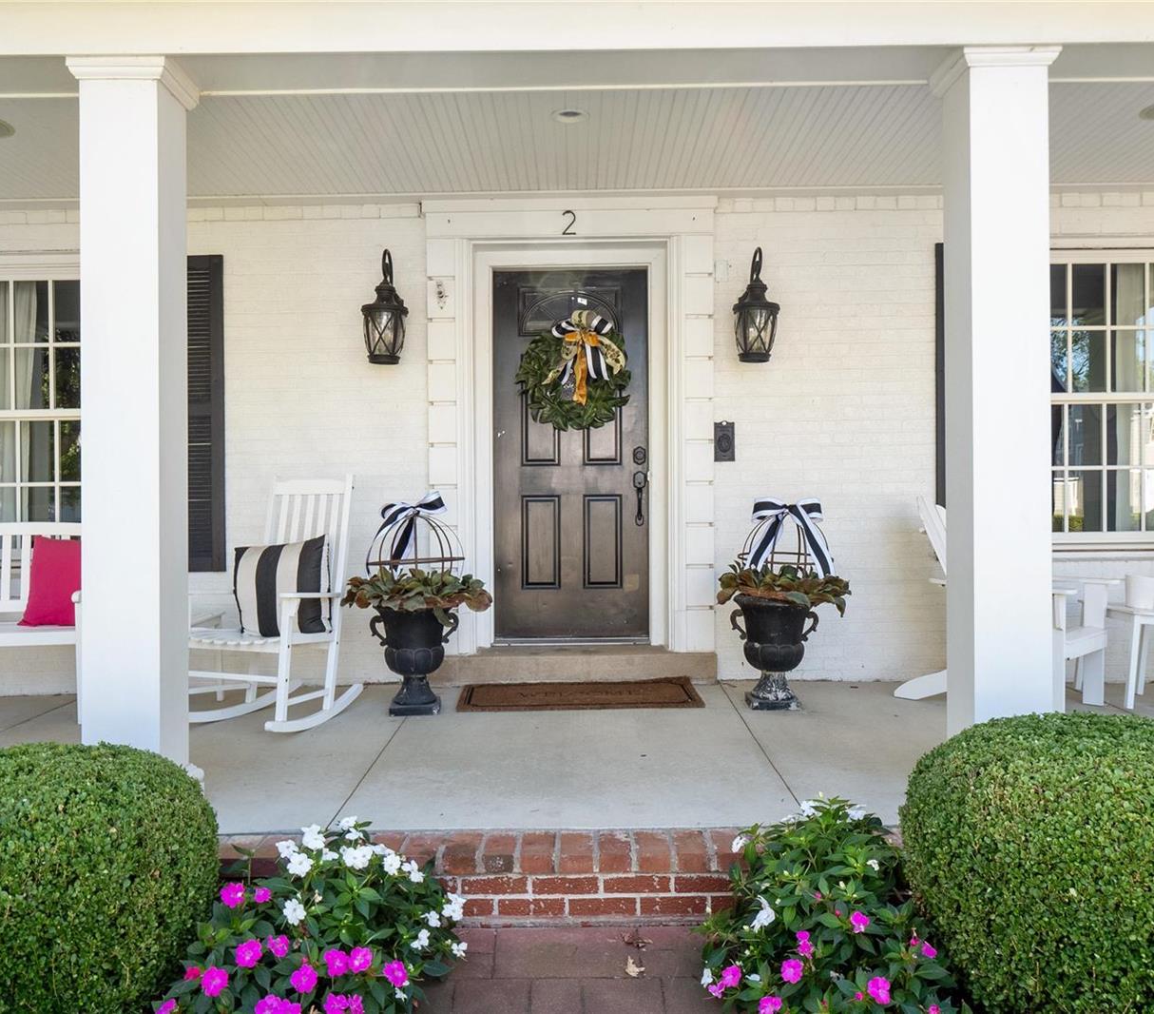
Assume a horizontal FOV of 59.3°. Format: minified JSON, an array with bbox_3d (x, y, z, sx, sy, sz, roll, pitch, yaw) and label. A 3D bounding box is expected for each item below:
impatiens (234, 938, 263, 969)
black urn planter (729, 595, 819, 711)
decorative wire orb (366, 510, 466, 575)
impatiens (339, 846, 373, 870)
[{"bbox_3d":[-0.759,1.030,2.350,0.066,0.068,0.035,0,0,-6],"label":"impatiens"},{"bbox_3d":[0.978,0.715,5.010,0.440,0.515,0.370,0,0,0],"label":"black urn planter"},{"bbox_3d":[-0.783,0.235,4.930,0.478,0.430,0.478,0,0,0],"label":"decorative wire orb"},{"bbox_3d":[-0.565,0.900,2.600,0.082,0.064,0.045,0,-18,-6],"label":"impatiens"}]

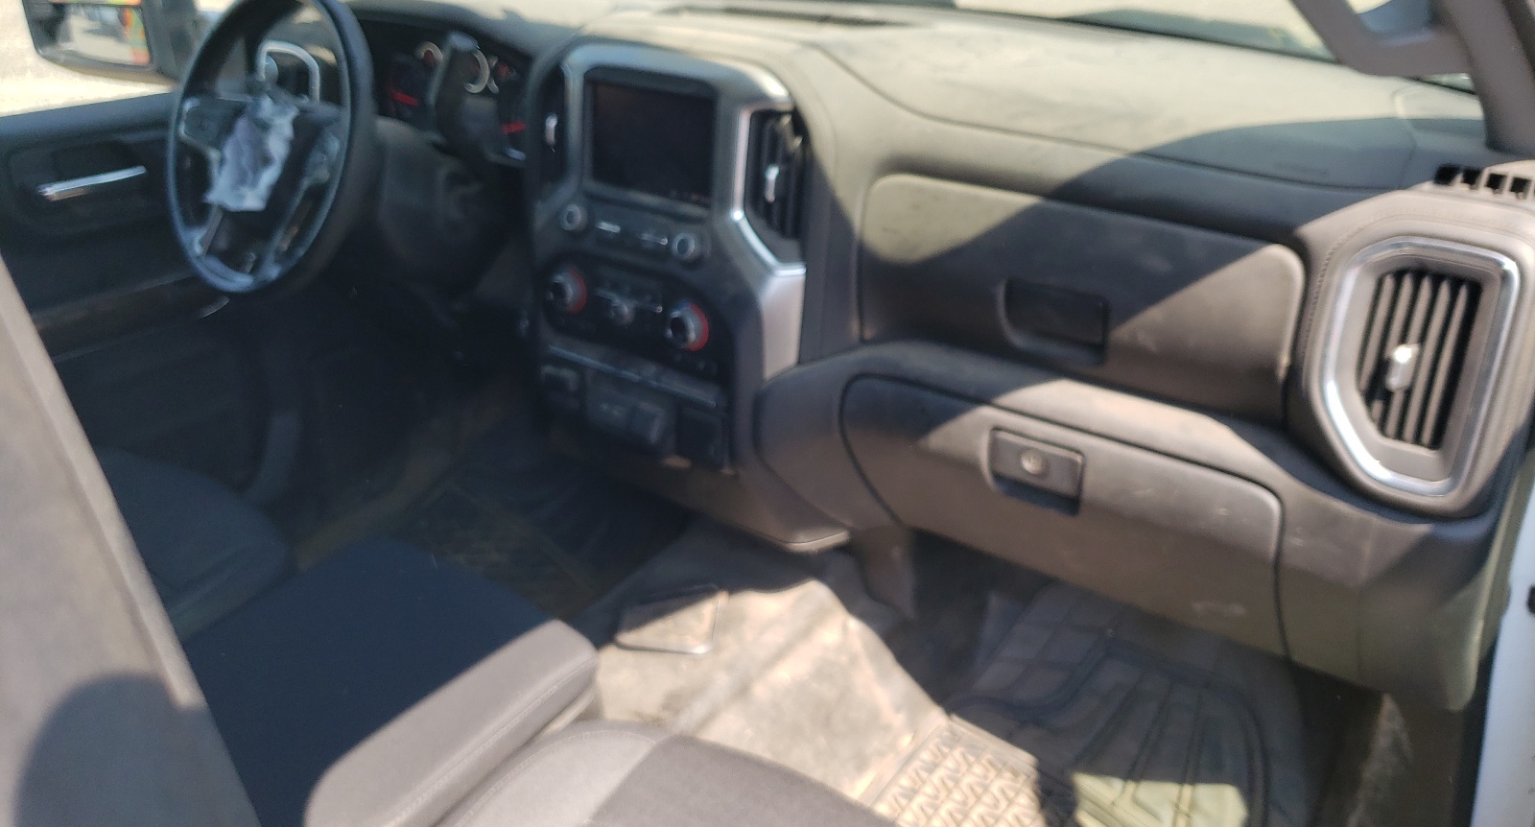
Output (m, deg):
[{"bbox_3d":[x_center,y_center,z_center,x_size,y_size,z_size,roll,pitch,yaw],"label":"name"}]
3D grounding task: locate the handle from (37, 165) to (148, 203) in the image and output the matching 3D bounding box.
[{"bbox_3d":[-0.916,-0.316,1.568,0.032,0.028,0.140,17,31,27],"label":"handle"}]

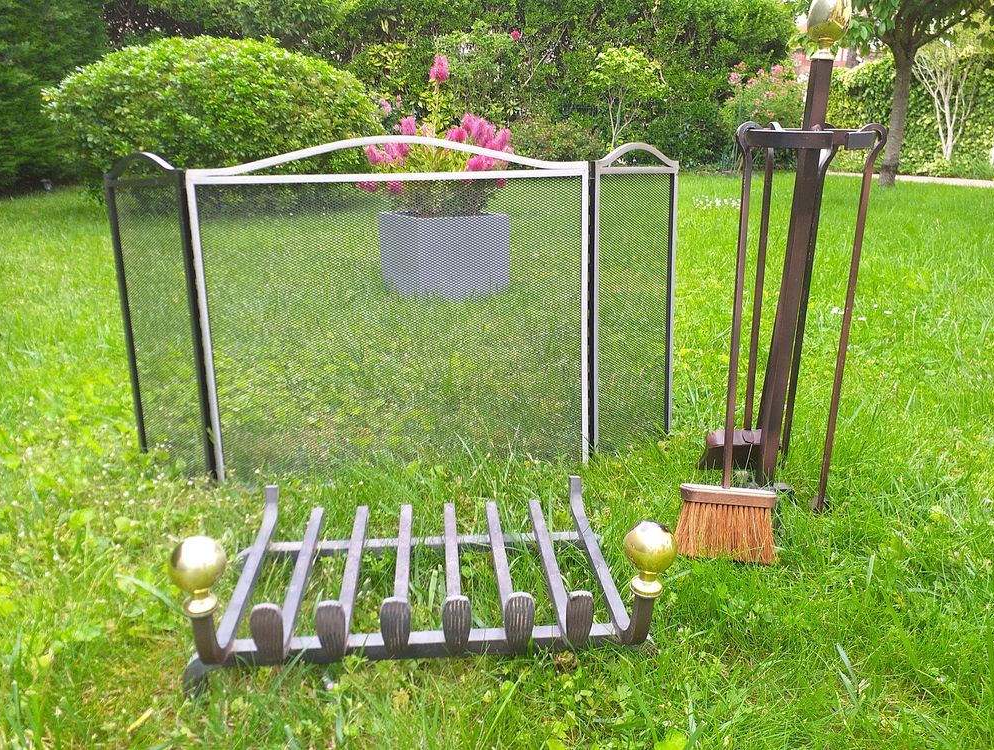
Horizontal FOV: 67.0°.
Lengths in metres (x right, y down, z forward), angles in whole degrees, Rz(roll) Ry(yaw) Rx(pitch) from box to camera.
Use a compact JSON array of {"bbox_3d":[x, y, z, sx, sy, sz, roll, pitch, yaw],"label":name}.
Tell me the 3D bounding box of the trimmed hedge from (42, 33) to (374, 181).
[{"bbox_3d":[-2.509,-2.228,6.600,2.800,1.380,2.200,-1,18,0],"label":"trimmed hedge"}]

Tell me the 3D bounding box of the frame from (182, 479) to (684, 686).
[{"bbox_3d":[-0.083,0.213,0.941,0.515,0.215,0.370,-1,18,-2],"label":"frame"}]

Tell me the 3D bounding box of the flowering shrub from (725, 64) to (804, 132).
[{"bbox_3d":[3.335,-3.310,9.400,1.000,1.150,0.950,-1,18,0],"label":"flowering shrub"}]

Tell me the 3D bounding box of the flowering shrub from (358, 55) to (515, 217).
[{"bbox_3d":[-0.226,-0.882,2.800,0.580,0.560,0.500,-1,18,0],"label":"flowering shrub"}]

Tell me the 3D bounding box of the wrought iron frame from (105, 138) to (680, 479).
[{"bbox_3d":[-0.180,-0.122,1.400,1.086,0.598,0.176,-2,14,-3],"label":"wrought iron frame"}]

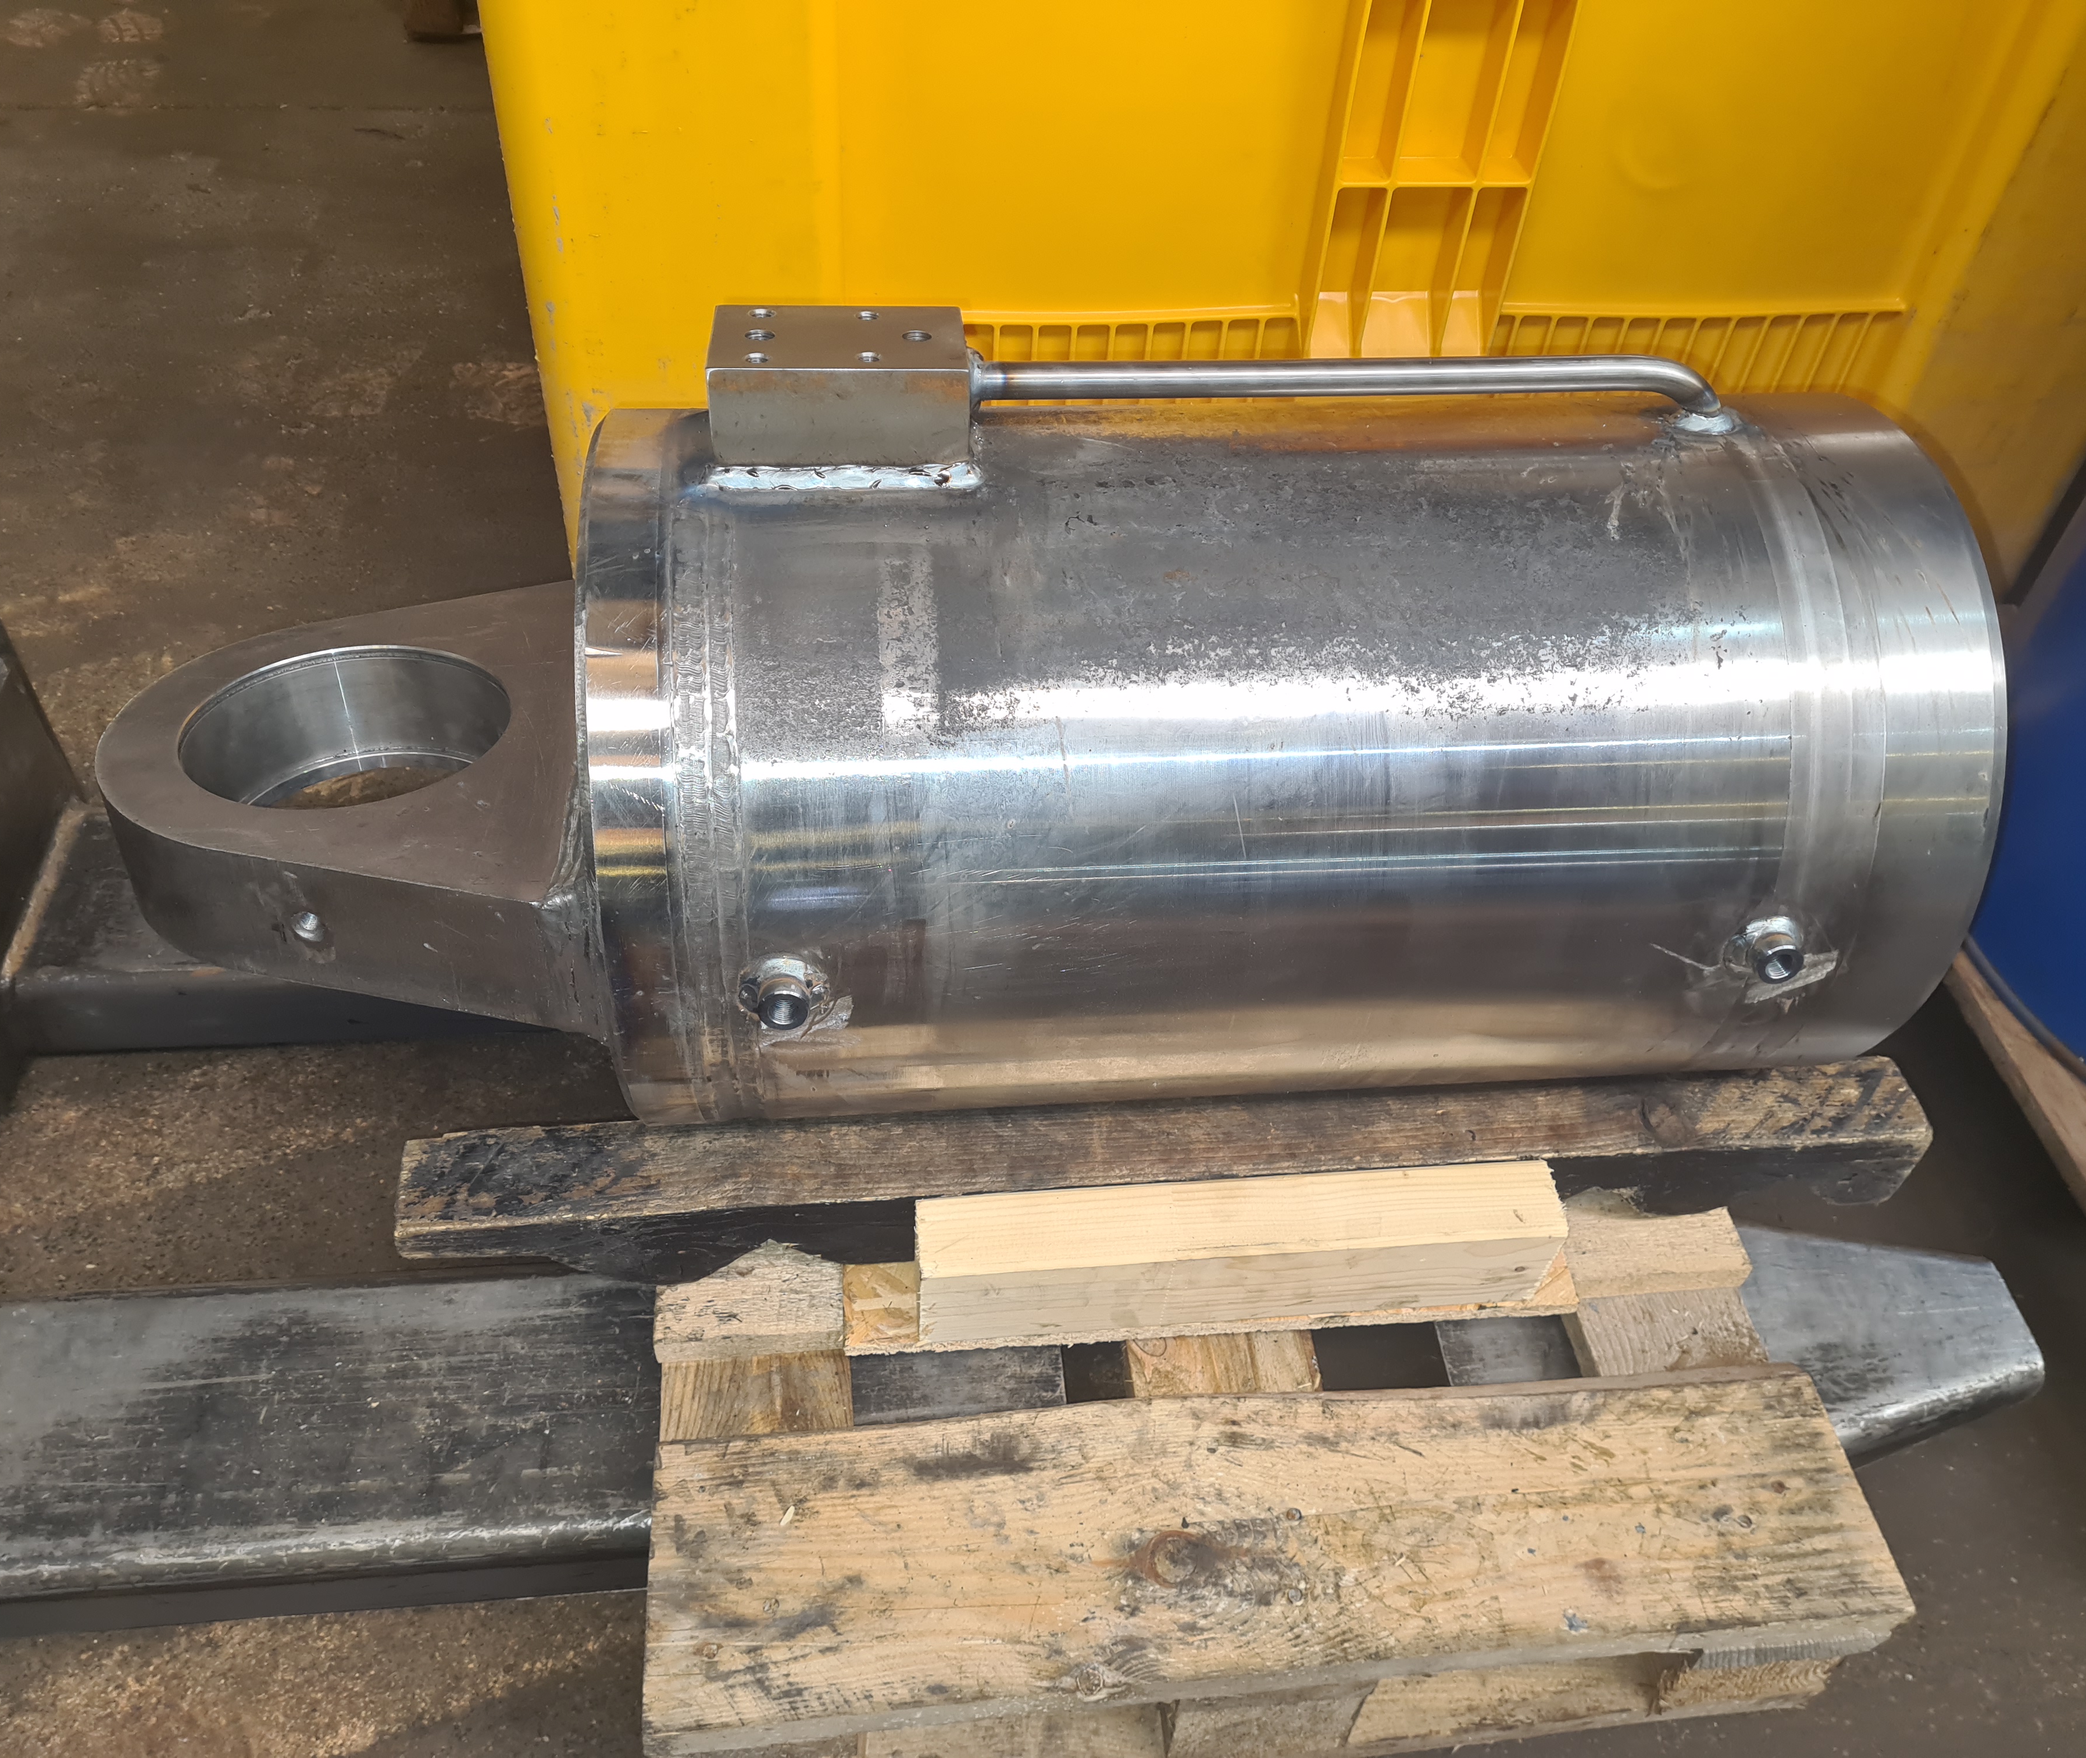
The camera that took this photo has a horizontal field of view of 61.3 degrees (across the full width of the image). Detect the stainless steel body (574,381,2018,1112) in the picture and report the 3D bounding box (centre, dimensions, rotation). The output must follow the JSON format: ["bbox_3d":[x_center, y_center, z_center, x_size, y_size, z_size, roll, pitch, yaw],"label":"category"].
[{"bbox_3d":[0.104,-0.067,0.946,0.632,0.364,0.364,-2,49,-6],"label":"stainless steel body"}]

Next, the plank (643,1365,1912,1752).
[{"bbox_3d":[0.117,0.323,0.860,0.602,0.023,0.130,-1,49,-7],"label":"plank"}]

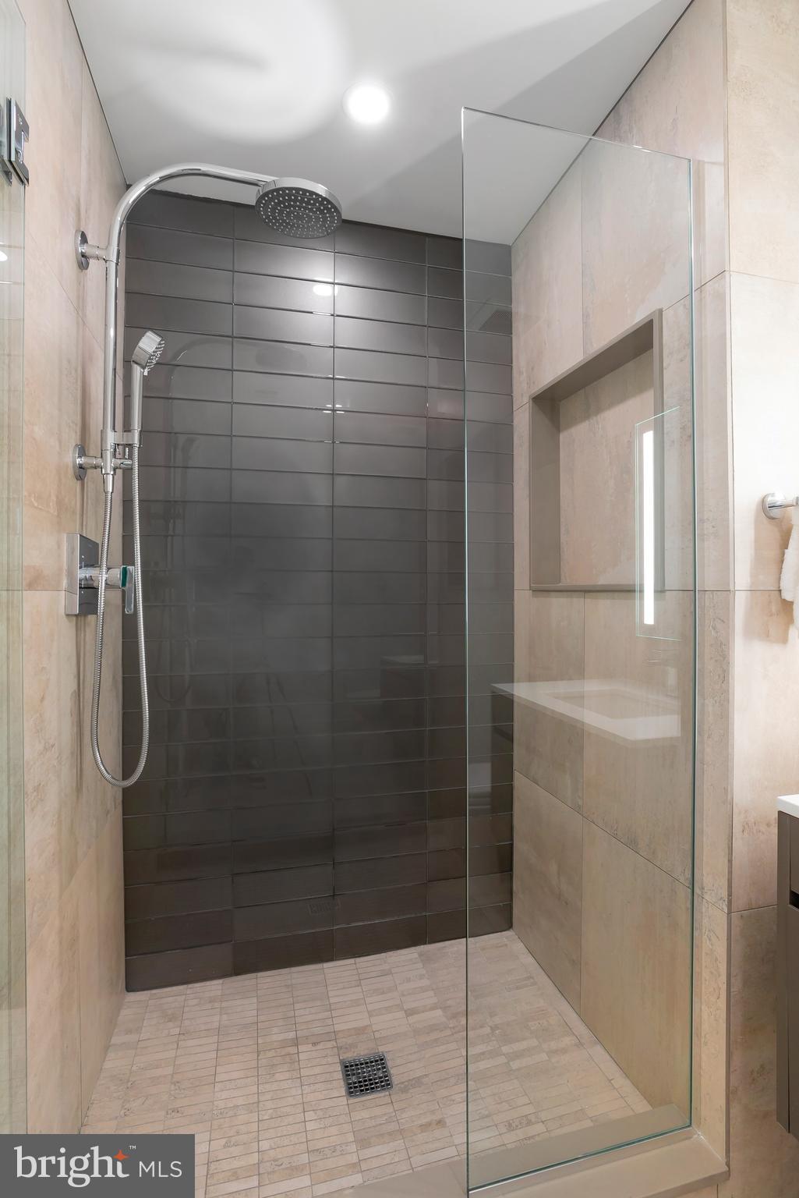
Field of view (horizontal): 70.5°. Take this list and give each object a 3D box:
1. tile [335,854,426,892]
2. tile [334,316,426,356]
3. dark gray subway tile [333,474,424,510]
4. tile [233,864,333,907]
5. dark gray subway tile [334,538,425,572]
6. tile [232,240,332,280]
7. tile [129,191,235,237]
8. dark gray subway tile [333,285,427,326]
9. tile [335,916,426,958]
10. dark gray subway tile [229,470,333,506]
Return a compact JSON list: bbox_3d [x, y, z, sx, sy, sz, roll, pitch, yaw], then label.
[{"bbox_3d":[-0.057,0.888,1.834,0.306,0.100,0.010,0,-1,-14],"label":"tile"},{"bbox_3d":[-0.061,-0.855,1.850,0.306,0.100,0.010,0,-1,-14],"label":"tile"},{"bbox_3d":[-0.059,-0.339,1.825,0.306,0.100,0.010,0,0,-14],"label":"dark gray subway tile"},{"bbox_3d":[-0.356,0.883,1.751,0.304,0.100,0.010,0,0,-14],"label":"tile"},{"bbox_3d":[-0.059,-0.137,1.843,0.306,0.100,0.010,0,-1,-14],"label":"dark gray subway tile"},{"bbox_3d":[-0.360,-1.050,1.768,0.304,0.100,0.010,0,0,-14],"label":"tile"},{"bbox_3d":[-0.660,-1.155,1.685,0.306,0.100,0.010,0,0,-14],"label":"tile"},{"bbox_3d":[-0.060,-0.951,1.829,0.306,0.100,0.010,0,0,-14],"label":"dark gray subway tile"},{"bbox_3d":[-0.056,1.089,1.816,0.306,0.100,0.010,0,0,-14],"label":"tile"},{"bbox_3d":[-0.360,-0.342,1.772,0.306,0.100,0.010,0,-1,-14],"label":"dark gray subway tile"}]

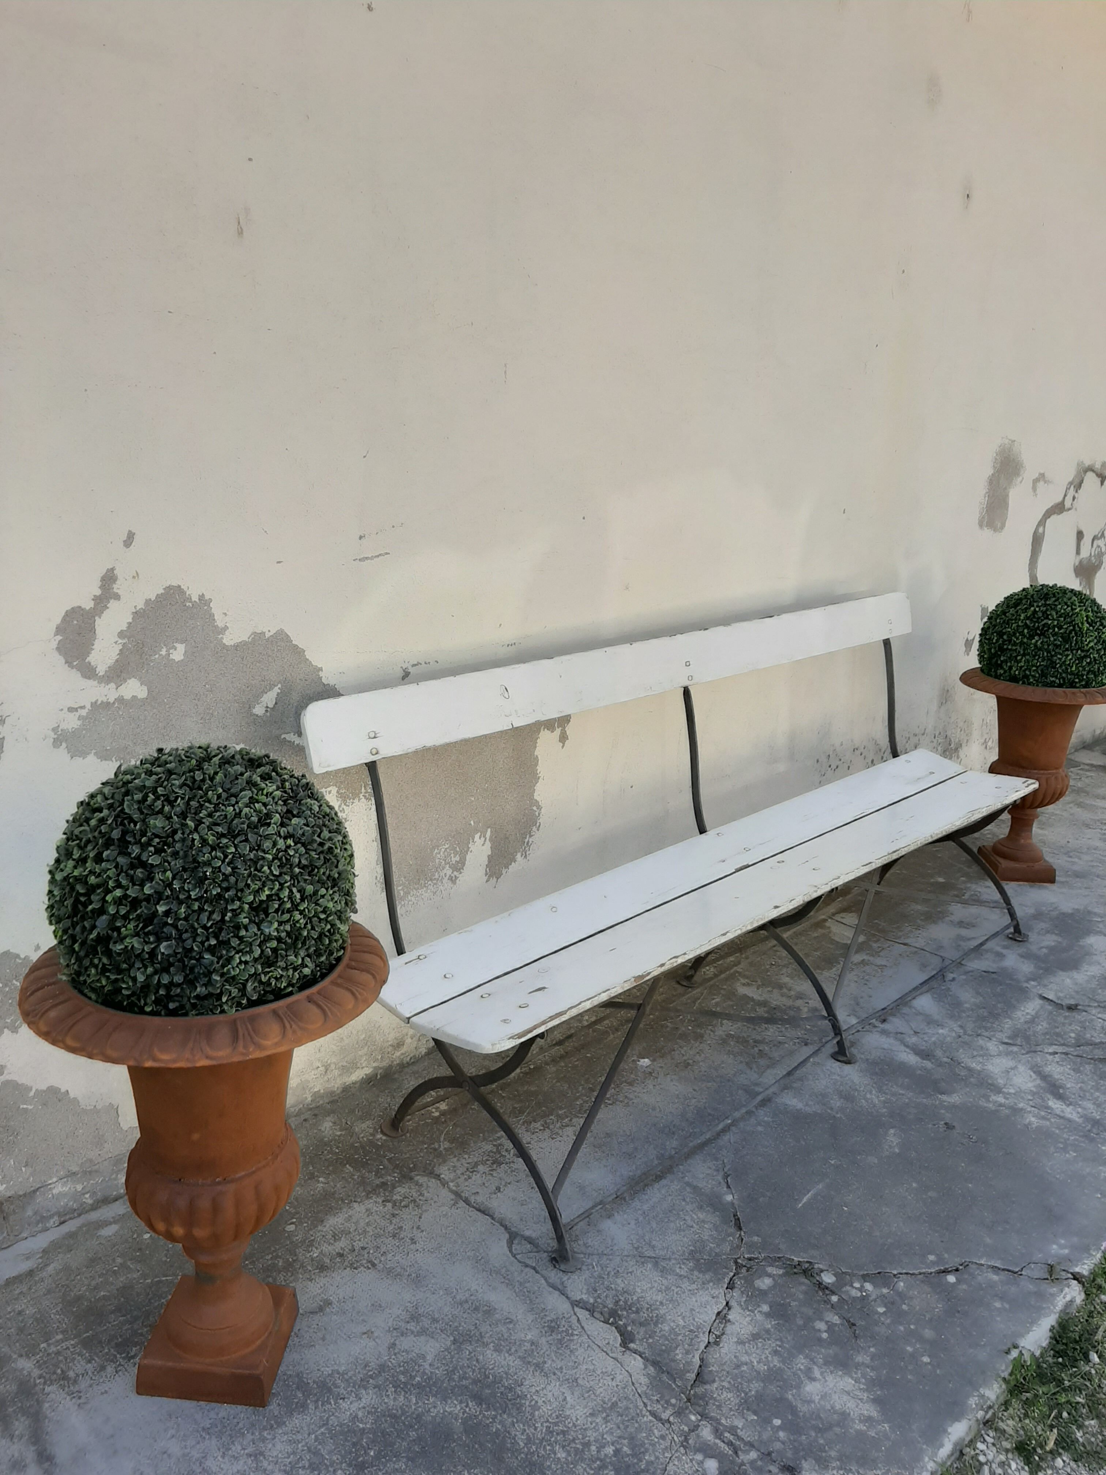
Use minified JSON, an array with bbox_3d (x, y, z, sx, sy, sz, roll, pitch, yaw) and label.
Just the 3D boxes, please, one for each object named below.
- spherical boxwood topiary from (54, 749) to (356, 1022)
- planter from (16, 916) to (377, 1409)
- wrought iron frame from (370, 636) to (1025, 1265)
[{"bbox_3d":[-0.476,0.207,1.523,0.399,0.387,0.399,3,17,-1],"label":"spherical boxwood topiary"},{"bbox_3d":[-0.498,0.636,1.650,0.491,0.694,0.491,18,22,41],"label":"planter"},{"bbox_3d":[0.532,0.289,2.728,0.608,0.848,2.060,18,22,41],"label":"wrought iron frame"}]

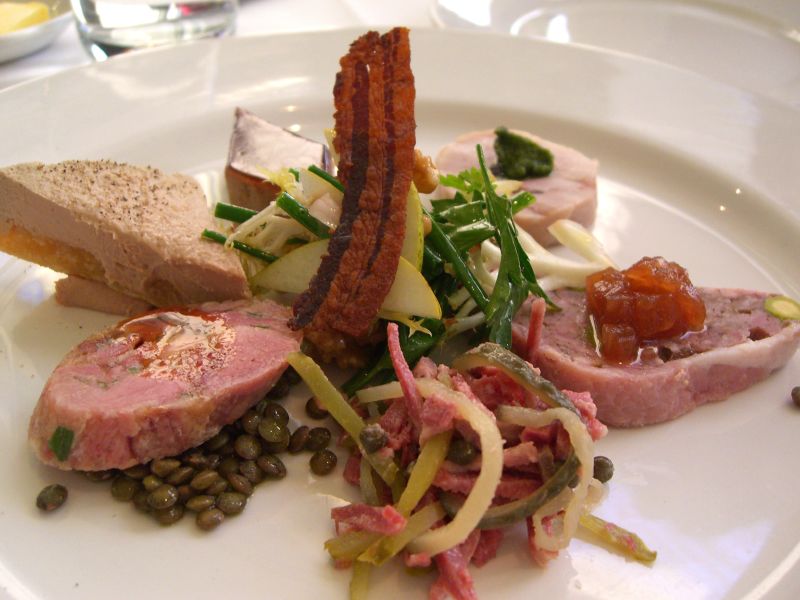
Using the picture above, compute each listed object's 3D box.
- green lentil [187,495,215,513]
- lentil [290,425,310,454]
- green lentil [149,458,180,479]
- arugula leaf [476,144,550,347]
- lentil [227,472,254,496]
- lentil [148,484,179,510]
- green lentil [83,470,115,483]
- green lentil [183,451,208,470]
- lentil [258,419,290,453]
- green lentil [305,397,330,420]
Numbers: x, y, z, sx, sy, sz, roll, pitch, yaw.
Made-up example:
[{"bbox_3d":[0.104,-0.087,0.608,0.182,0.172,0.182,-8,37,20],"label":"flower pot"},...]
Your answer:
[{"bbox_3d":[-0.037,0.038,0.165,0.006,0.003,0.006,-17,-6,13],"label":"green lentil"},{"bbox_3d":[-0.021,0.029,0.184,0.004,0.006,0.006,26,31,-24],"label":"lentil"},{"bbox_3d":[-0.048,0.035,0.181,0.006,0.004,0.006,-9,14,0],"label":"green lentil"},{"bbox_3d":[0.025,-0.012,0.196,0.015,0.045,0.009,-8,-7,8],"label":"arugula leaf"},{"bbox_3d":[-0.033,0.038,0.181,0.006,0.004,0.006,41,22,0],"label":"lentil"},{"bbox_3d":[-0.047,0.039,0.175,0.006,0.004,0.006,1,35,0],"label":"lentil"},{"bbox_3d":[-0.060,0.035,0.176,0.006,0.004,0.006,1,41,0],"label":"green lentil"},{"bbox_3d":[-0.040,0.031,0.172,0.006,0.003,0.006,5,15,-4],"label":"green lentil"},{"bbox_3d":[-0.027,0.029,0.190,0.007,0.004,0.007,8,45,0],"label":"lentil"},{"bbox_3d":[-0.018,0.023,0.187,0.006,0.003,0.006,1,37,-1],"label":"green lentil"}]

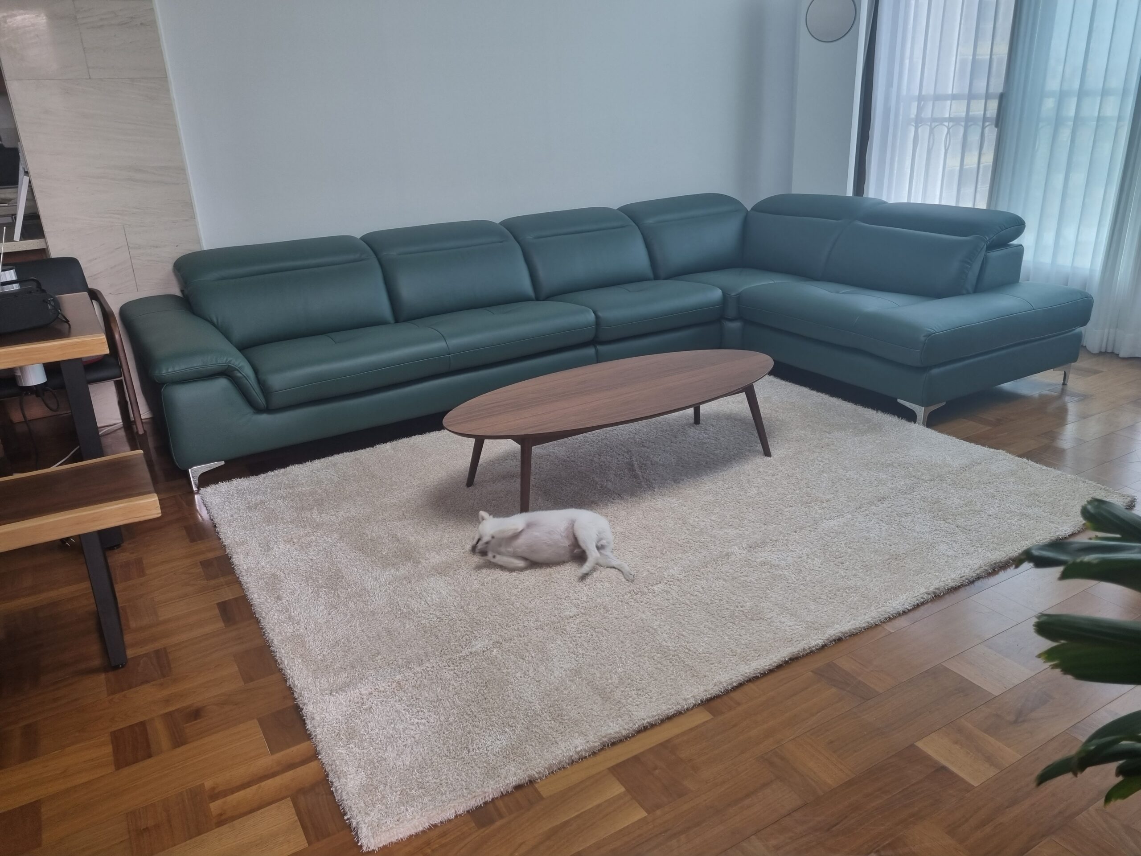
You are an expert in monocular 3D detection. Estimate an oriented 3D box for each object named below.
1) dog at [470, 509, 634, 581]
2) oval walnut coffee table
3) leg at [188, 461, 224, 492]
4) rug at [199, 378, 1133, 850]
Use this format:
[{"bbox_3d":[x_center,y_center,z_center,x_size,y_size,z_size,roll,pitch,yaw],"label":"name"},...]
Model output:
[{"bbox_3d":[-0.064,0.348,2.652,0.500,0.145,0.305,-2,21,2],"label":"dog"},{"bbox_3d":[0.194,0.016,3.223,1.410,0.355,0.620,-14,24,-29],"label":"oval walnut coffee table"},{"bbox_3d":[-1.431,0.171,3.373,0.133,0.098,0.133,-14,24,-28],"label":"leg"},{"bbox_3d":[0.234,0.247,3.103,2.680,0.030,2.040,-14,24,-28],"label":"rug"}]

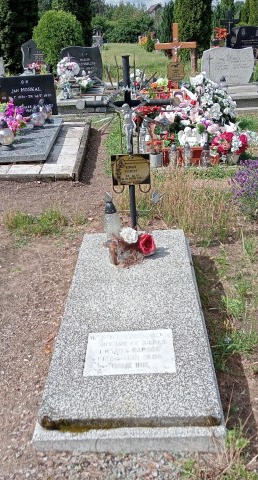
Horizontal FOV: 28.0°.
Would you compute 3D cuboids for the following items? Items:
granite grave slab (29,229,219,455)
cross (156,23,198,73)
[{"bbox_3d":[0.013,0.347,2.657,0.679,0.116,1.795,-2,24,2],"label":"granite grave slab"},{"bbox_3d":[0.676,-2.319,7.291,0.580,1.370,0.080,-2,23,2],"label":"cross"}]

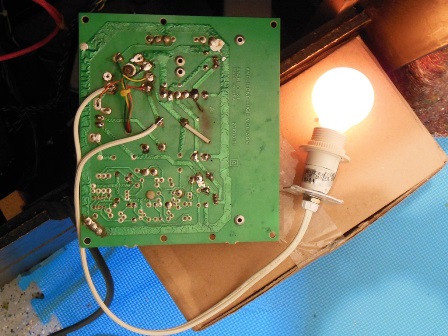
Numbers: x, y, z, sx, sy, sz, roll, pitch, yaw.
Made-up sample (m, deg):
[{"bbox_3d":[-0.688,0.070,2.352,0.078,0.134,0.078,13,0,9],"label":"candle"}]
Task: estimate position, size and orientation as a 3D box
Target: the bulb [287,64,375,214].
[{"bbox_3d":[0.093,-0.025,0.485,0.054,0.054,0.132,17,85,5],"label":"bulb"}]

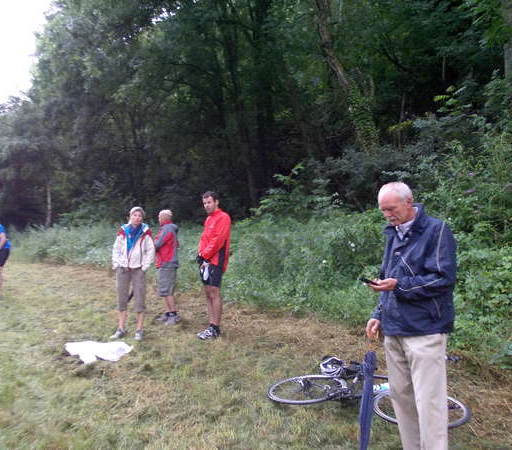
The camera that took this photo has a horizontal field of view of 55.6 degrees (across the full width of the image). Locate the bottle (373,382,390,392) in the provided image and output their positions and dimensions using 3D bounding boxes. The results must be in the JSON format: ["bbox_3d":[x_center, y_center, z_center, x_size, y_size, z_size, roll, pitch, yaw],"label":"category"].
[{"bbox_3d":[0.981,1.266,3.780,0.200,0.073,0.073,-4,0,-3],"label":"bottle"}]

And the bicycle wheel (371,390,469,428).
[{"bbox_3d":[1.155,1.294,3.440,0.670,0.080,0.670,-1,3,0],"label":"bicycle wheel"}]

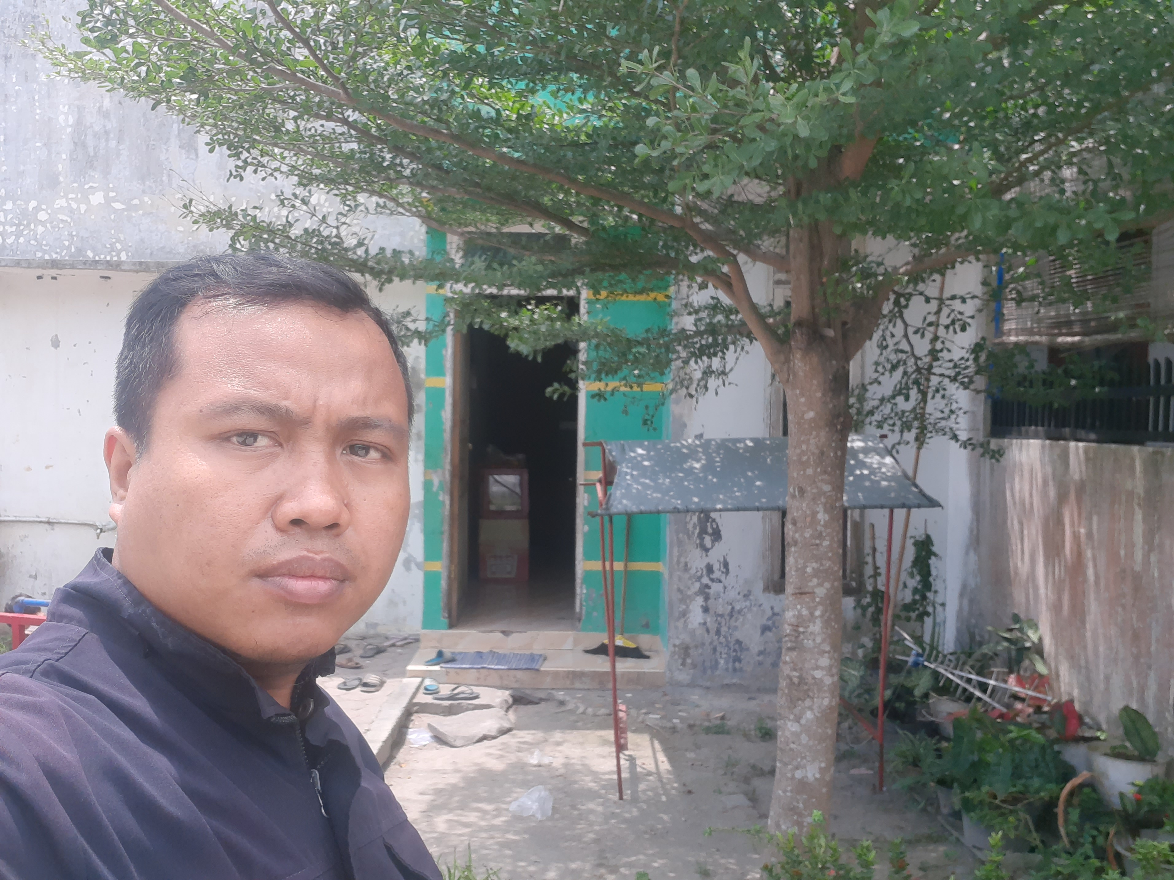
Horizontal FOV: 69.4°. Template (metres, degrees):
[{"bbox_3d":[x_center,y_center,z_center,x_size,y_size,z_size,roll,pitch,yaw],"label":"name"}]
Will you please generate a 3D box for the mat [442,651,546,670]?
[{"bbox_3d":[-0.544,1.289,4.972,0.570,0.016,0.300,1,3,-1],"label":"mat"}]

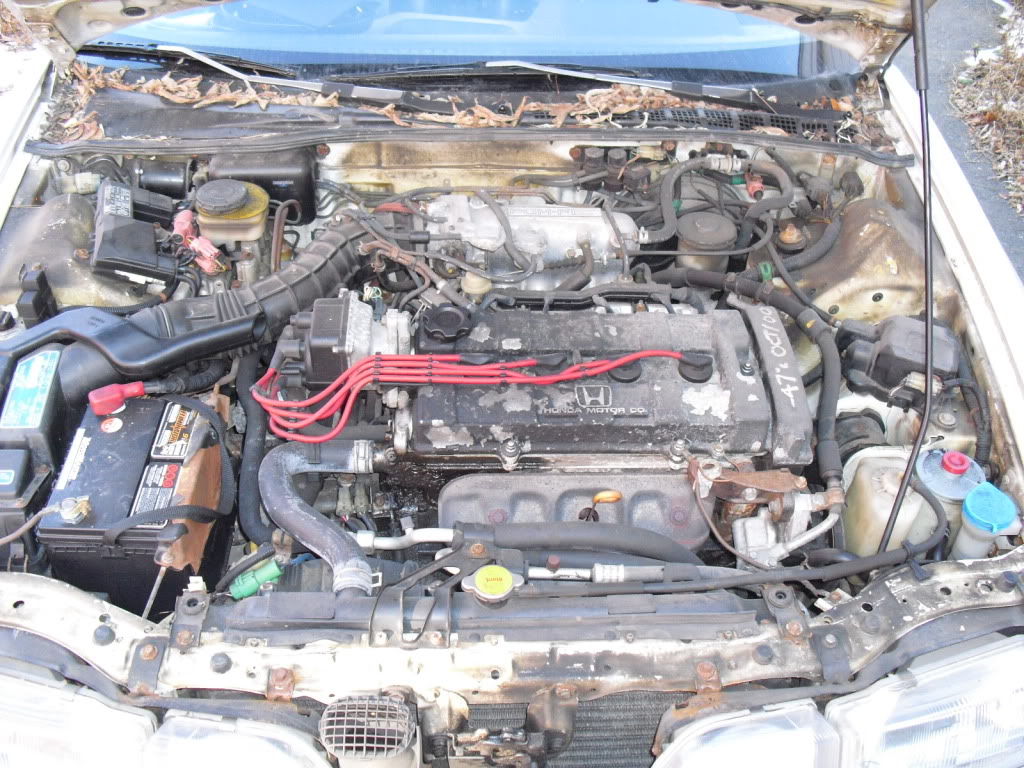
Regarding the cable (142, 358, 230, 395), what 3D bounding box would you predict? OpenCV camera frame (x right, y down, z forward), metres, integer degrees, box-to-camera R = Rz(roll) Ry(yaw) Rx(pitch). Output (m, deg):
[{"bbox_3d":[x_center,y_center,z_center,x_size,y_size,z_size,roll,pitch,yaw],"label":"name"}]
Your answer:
[{"bbox_3d":[-0.459,-0.016,1.513,0.120,0.050,0.090,0,42,0],"label":"cable"}]

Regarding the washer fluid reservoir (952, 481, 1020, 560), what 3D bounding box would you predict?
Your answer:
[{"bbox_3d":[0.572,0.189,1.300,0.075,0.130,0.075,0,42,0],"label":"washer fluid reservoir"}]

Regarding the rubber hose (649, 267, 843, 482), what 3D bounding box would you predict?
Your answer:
[{"bbox_3d":[0.315,-0.031,1.476,0.250,0.150,0.330,0,42,0],"label":"rubber hose"}]

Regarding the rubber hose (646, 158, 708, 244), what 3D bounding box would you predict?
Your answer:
[{"bbox_3d":[0.221,-0.243,1.420,0.083,0.075,0.105,-1,39,-3],"label":"rubber hose"}]

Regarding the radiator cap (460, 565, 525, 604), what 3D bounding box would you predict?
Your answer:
[{"bbox_3d":[-0.020,0.194,1.030,0.060,0.018,0.044,-1,39,-3],"label":"radiator cap"}]

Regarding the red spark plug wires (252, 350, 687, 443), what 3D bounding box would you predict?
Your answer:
[{"bbox_3d":[-0.050,0.012,1.240,0.500,0.070,0.100,-1,39,-3],"label":"red spark plug wires"}]

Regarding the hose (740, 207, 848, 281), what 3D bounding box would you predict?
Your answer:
[{"bbox_3d":[0.408,-0.207,1.552,0.165,0.070,0.140,0,42,0],"label":"hose"}]

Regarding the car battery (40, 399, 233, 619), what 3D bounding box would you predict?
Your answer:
[{"bbox_3d":[-0.498,0.182,1.479,0.175,0.215,0.230,-1,42,-1],"label":"car battery"}]

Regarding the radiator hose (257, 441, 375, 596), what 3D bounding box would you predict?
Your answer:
[{"bbox_3d":[-0.209,0.139,1.135,0.132,0.070,0.215,-1,39,-3],"label":"radiator hose"}]

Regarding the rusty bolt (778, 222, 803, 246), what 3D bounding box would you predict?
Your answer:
[{"bbox_3d":[0.375,-0.201,1.430,0.034,0.025,0.034,-1,39,-3],"label":"rusty bolt"}]

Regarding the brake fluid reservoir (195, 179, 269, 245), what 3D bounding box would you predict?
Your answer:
[{"bbox_3d":[-0.377,-0.232,1.430,0.098,0.060,0.085,-1,39,-3],"label":"brake fluid reservoir"}]

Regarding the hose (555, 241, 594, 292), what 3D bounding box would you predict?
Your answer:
[{"bbox_3d":[0.091,-0.171,1.535,0.060,0.055,0.060,0,42,0],"label":"hose"}]

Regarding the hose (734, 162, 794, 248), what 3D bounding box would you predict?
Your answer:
[{"bbox_3d":[0.345,-0.245,1.460,0.083,0.090,0.080,-1,39,-3],"label":"hose"}]

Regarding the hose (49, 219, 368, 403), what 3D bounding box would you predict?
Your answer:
[{"bbox_3d":[-0.422,-0.110,1.549,0.450,0.170,0.150,-22,46,-23],"label":"hose"}]

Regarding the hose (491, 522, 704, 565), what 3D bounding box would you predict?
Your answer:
[{"bbox_3d":[0.112,0.197,1.321,0.265,0.075,0.050,0,42,0],"label":"hose"}]

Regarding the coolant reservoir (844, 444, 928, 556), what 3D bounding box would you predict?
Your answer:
[{"bbox_3d":[0.472,0.196,1.367,0.110,0.180,0.130,0,42,0],"label":"coolant reservoir"}]

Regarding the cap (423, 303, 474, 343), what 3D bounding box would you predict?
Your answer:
[{"bbox_3d":[-0.078,-0.074,1.290,0.061,0.025,0.061,-1,39,-3],"label":"cap"}]

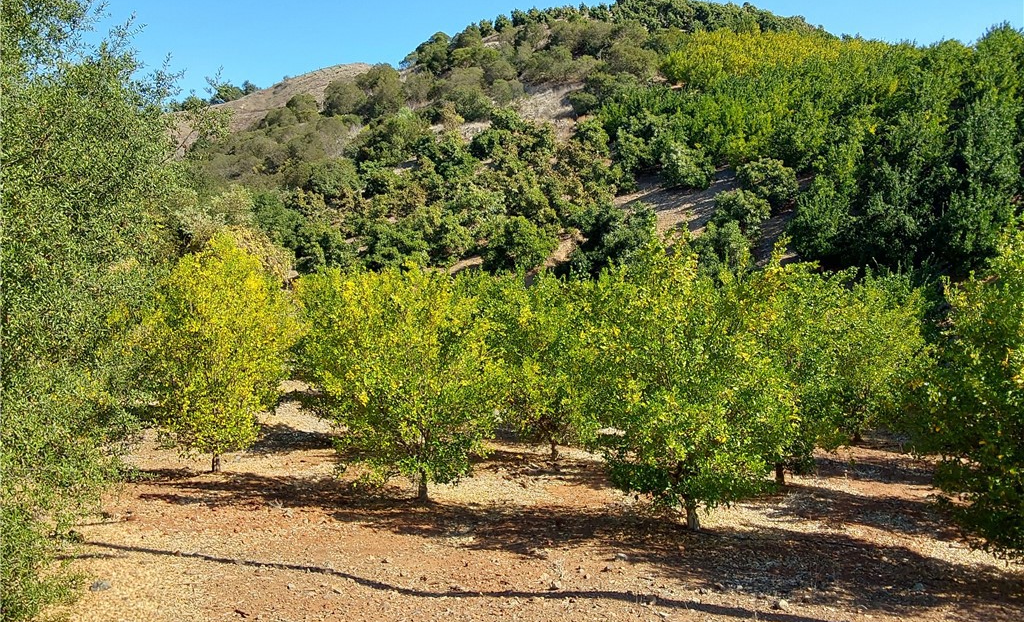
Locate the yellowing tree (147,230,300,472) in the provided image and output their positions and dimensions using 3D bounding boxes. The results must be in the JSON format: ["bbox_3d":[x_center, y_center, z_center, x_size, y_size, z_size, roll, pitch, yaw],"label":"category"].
[{"bbox_3d":[-4.610,0.641,13.100,2.360,3.720,2.470,0,2,0],"label":"yellowing tree"}]

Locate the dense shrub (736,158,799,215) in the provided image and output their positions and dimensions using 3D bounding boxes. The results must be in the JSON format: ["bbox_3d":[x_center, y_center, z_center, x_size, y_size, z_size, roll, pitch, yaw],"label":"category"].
[{"bbox_3d":[12.955,-6.364,42.000,3.080,2.780,3.080,0,2,0],"label":"dense shrub"}]

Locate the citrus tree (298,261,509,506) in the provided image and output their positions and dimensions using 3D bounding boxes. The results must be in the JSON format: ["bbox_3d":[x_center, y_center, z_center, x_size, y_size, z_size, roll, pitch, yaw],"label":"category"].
[{"bbox_3d":[-1.521,0.998,11.400,2.780,3.180,2.780,0,2,0],"label":"citrus tree"}]

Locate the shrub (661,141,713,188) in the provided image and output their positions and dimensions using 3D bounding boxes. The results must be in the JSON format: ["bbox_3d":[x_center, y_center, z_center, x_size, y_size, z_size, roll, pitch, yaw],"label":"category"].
[{"bbox_3d":[10.382,-8.607,49.000,3.130,2.780,3.130,0,2,0],"label":"shrub"}]

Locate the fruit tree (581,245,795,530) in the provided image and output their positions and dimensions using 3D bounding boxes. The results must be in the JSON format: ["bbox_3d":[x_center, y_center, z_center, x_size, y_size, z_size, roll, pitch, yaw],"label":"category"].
[{"bbox_3d":[2.161,0.930,10.200,2.580,3.450,2.580,0,2,0],"label":"fruit tree"}]

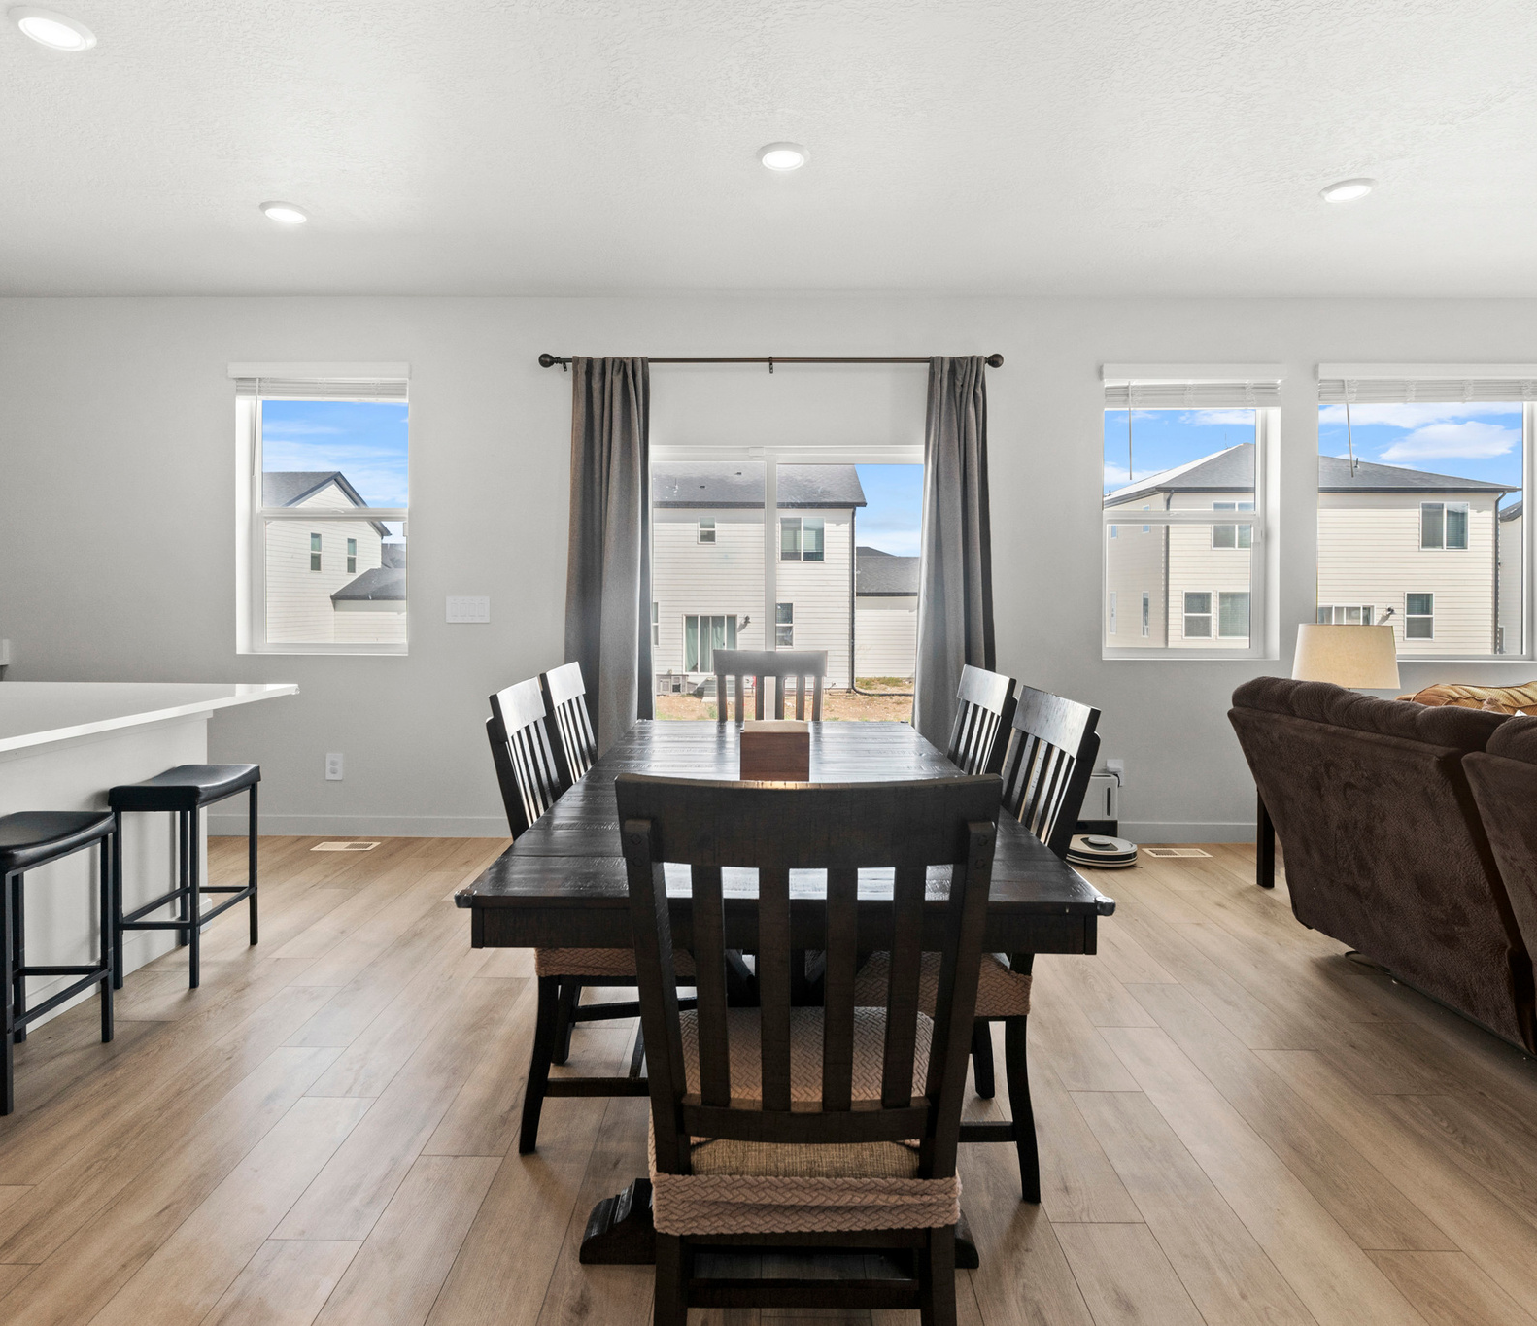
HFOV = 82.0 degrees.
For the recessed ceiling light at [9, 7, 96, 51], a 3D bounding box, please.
[{"bbox_3d":[-1.931,-1.703,2.389,0.184,0.024,0.184,0,4,0],"label":"recessed ceiling light"}]

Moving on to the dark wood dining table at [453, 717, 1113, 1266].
[{"bbox_3d":[0.024,0.678,2.412,1.030,0.760,2.000,0,4,0],"label":"dark wood dining table"}]

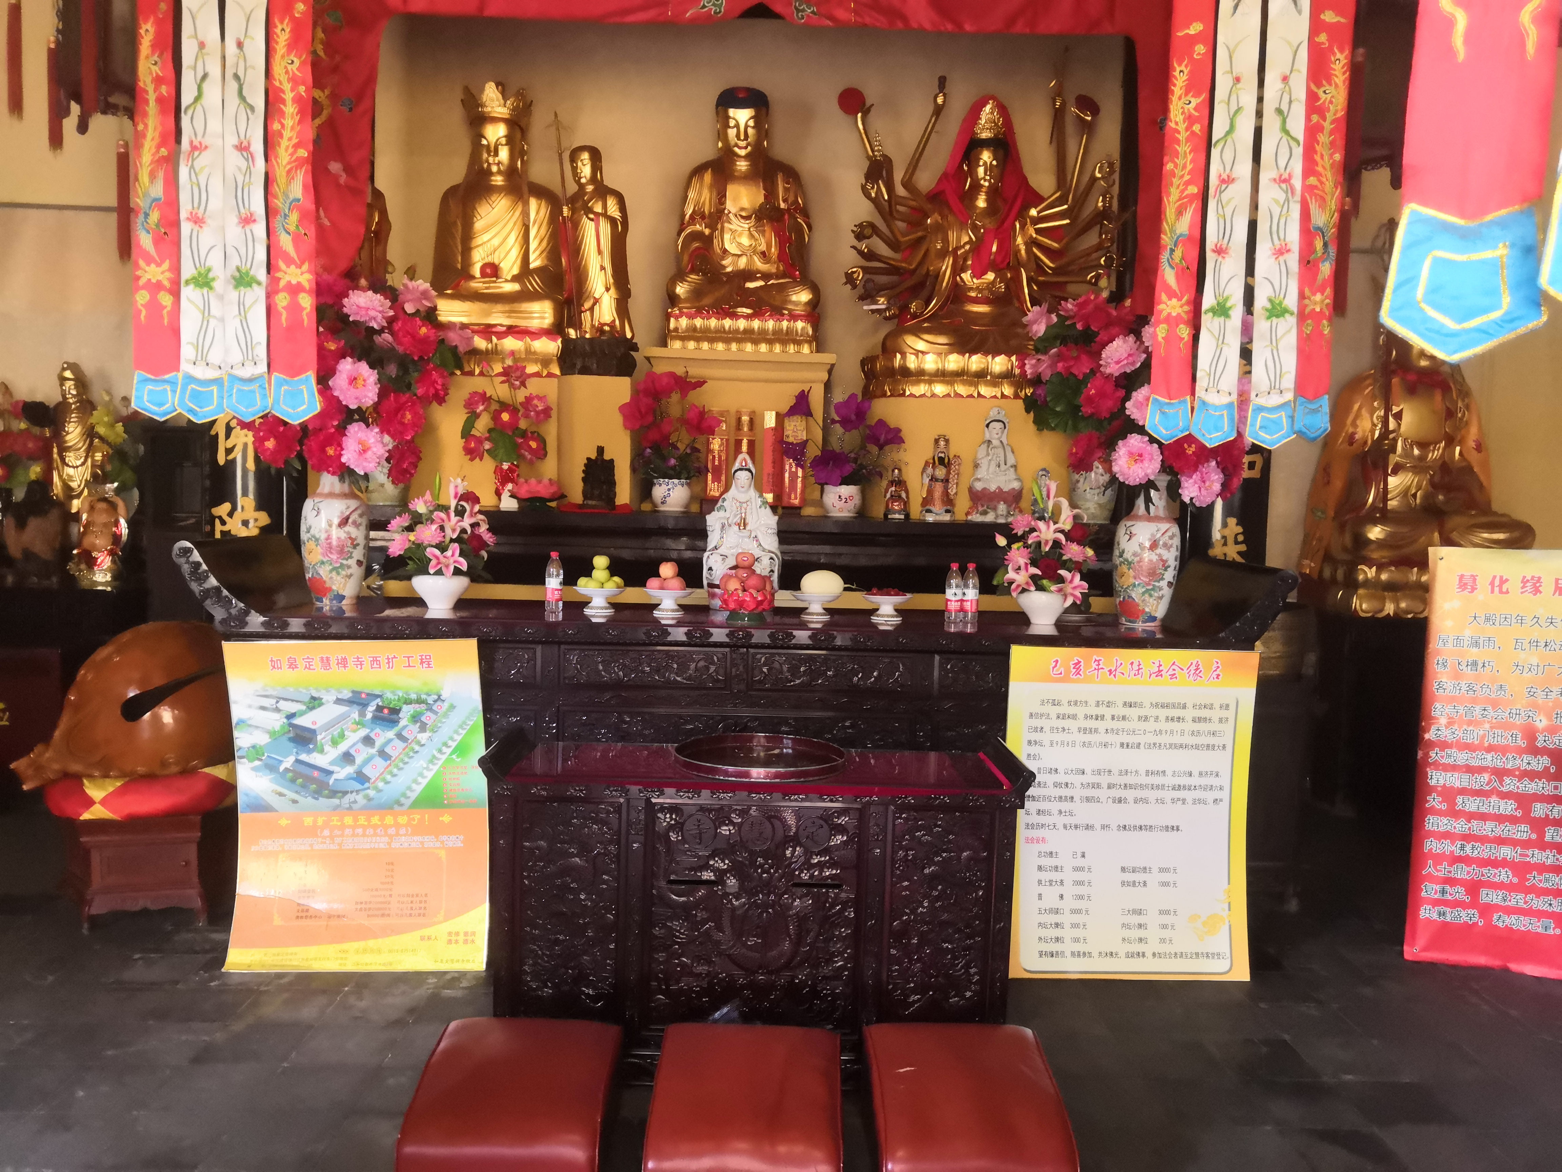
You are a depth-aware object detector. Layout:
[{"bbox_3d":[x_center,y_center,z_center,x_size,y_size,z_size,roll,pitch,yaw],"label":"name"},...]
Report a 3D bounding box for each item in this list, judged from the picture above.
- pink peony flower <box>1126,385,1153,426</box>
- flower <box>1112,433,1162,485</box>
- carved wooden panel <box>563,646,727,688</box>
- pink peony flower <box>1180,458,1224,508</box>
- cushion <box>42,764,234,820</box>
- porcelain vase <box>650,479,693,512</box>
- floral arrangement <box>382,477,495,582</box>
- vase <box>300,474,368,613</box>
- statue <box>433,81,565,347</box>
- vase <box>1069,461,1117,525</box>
[{"bbox_3d":[1.430,-0.712,4.800,0.173,0.168,0.120,2,4,14],"label":"pink peony flower"},{"bbox_3d":[1.375,-0.490,4.708,0.198,0.203,0.110,2,4,9],"label":"flower"},{"bbox_3d":[-0.487,0.292,4.380,0.592,0.149,0.030,1,4,-1],"label":"carved wooden panel"},{"bbox_3d":[1.607,-0.394,4.652,0.170,0.180,0.130,0,4,-17],"label":"pink peony flower"},{"bbox_3d":[-2.298,0.717,4.434,0.730,0.150,0.670,0,4,-17],"label":"cushion"},{"bbox_3d":[-0.485,-0.401,5.412,0.184,0.157,0.185,2,4,-1],"label":"porcelain vase"},{"bbox_3d":[-1.351,-0.228,4.800,0.433,0.409,0.340,1,4,-1],"label":"floral arrangement"},{"bbox_3d":[-1.788,-0.222,4.870,0.273,0.595,0.273,1,4,-1],"label":"vase"},{"bbox_3d":[-1.362,-1.796,5.888,0.643,1.286,0.520,2,4,-1],"label":"statue"},{"bbox_3d":[1.374,-0.411,5.360,0.209,0.268,0.209,1,4,-1],"label":"vase"}]

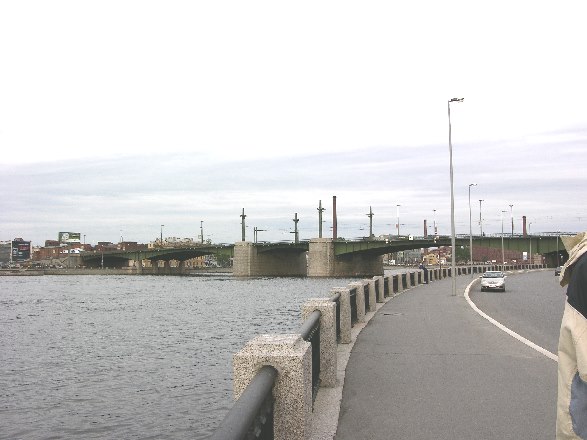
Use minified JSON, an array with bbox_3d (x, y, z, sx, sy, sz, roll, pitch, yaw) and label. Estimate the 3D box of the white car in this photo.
[{"bbox_3d":[14.542,4.423,43.071,1.740,1.460,4.200,-2,-5,21],"label":"white car"}]

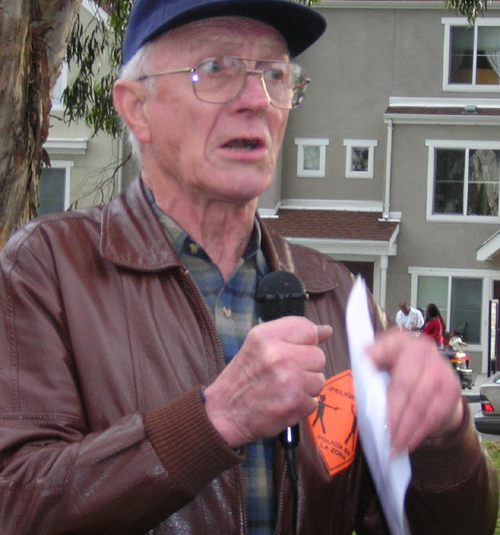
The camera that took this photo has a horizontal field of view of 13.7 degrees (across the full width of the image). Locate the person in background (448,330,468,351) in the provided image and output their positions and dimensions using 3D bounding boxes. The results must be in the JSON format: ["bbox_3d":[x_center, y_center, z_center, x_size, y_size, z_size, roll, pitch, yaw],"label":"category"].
[{"bbox_3d":[4.147,1.799,41.500,0.400,1.150,0.420,2,0,-37],"label":"person in background"}]

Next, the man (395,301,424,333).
[{"bbox_3d":[3.169,1.540,41.000,0.560,1.720,0.420,2,0,6],"label":"man"}]

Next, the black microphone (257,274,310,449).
[{"bbox_3d":[0.034,0.088,1.990,0.050,0.170,0.050,-3,-7,0],"label":"black microphone"}]

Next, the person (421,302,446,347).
[{"bbox_3d":[3.623,1.560,41.000,0.380,1.680,0.500,2,0,-16],"label":"person"}]

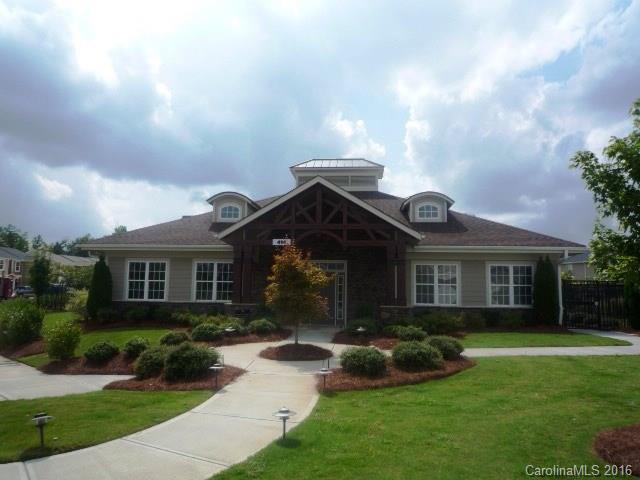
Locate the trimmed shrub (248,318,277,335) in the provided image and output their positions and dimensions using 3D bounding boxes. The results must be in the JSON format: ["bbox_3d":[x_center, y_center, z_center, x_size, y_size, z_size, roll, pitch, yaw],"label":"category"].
[{"bbox_3d":[-1.834,2.755,14.807,0.874,0.485,0.830,1,-5,-7],"label":"trimmed shrub"}]

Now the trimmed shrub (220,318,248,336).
[{"bbox_3d":[-2.468,2.533,13.386,0.809,0.514,0.769,0,-5,5],"label":"trimmed shrub"}]

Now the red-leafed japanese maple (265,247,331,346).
[{"bbox_3d":[-0.480,1.323,11.285,1.596,2.418,1.596,0,-5,5],"label":"red-leafed japanese maple"}]

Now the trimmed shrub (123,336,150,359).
[{"bbox_3d":[-3.858,2.264,9.733,0.538,0.433,0.511,3,-6,-21],"label":"trimmed shrub"}]

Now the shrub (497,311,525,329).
[{"bbox_3d":[7.007,2.874,17.002,0.952,0.566,0.857,-1,-6,22],"label":"shrub"}]

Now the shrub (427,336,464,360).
[{"bbox_3d":[2.727,2.354,10.167,0.871,0.501,0.827,-1,-5,15],"label":"shrub"}]

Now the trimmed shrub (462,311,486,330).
[{"bbox_3d":[5.608,2.912,16.794,0.870,0.694,0.827,0,-5,5],"label":"trimmed shrub"}]

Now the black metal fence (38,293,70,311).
[{"bbox_3d":[-13.550,3.086,23.500,1.800,1.100,0.080,0,-5,5],"label":"black metal fence"}]

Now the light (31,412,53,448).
[{"bbox_3d":[-2.806,1.923,4.680,0.227,0.343,0.227,0,-5,5],"label":"light"}]

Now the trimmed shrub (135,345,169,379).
[{"bbox_3d":[-2.723,1.992,7.642,0.659,0.504,0.626,0,-5,5],"label":"trimmed shrub"}]

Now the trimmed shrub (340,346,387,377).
[{"bbox_3d":[0.757,2.090,8.031,0.797,0.472,0.757,0,-5,5],"label":"trimmed shrub"}]

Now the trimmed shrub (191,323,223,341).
[{"bbox_3d":[-3.049,2.462,12.454,0.861,0.472,0.818,0,-5,5],"label":"trimmed shrub"}]

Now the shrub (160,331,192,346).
[{"bbox_3d":[-3.636,2.482,11.633,0.721,0.387,0.685,2,-5,-17],"label":"shrub"}]

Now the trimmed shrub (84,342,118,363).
[{"bbox_3d":[-4.235,2.154,8.997,0.670,0.389,0.637,0,-5,5],"label":"trimmed shrub"}]

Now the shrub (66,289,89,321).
[{"bbox_3d":[-9.927,2.613,19.004,0.947,1.337,0.900,3,-6,-27],"label":"shrub"}]

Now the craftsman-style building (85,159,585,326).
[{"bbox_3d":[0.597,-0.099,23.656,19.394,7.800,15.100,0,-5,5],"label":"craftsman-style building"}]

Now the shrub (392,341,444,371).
[{"bbox_3d":[1.880,2.191,8.868,0.957,0.528,0.909,0,-5,12],"label":"shrub"}]

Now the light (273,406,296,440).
[{"bbox_3d":[-0.383,1.988,5.028,0.260,0.343,0.260,0,-5,5],"label":"light"}]

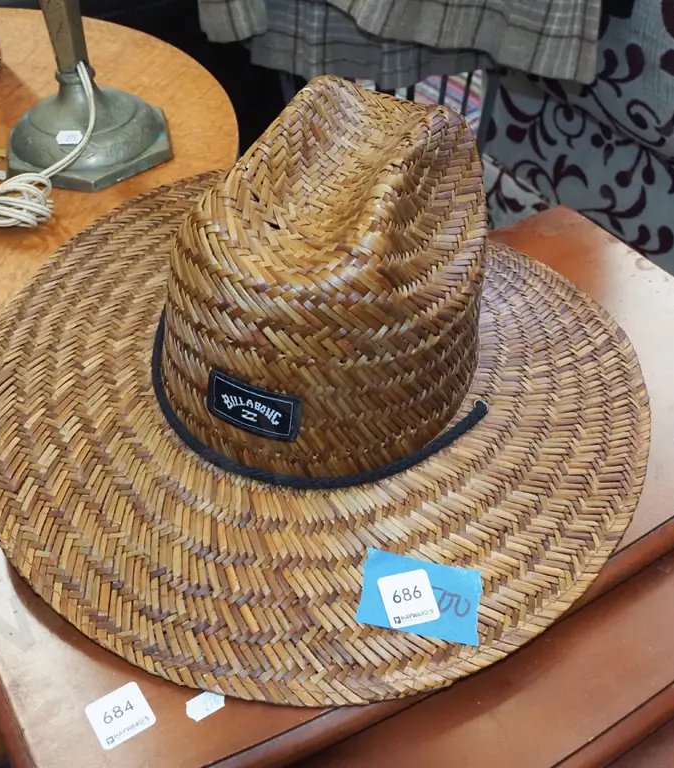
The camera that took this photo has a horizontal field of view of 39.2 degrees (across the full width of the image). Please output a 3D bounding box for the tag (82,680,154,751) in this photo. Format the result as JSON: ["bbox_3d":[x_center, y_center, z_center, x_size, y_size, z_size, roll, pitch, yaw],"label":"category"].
[{"bbox_3d":[-0.112,0.171,0.489,0.029,0.001,0.029,-24,46,-24],"label":"tag"}]

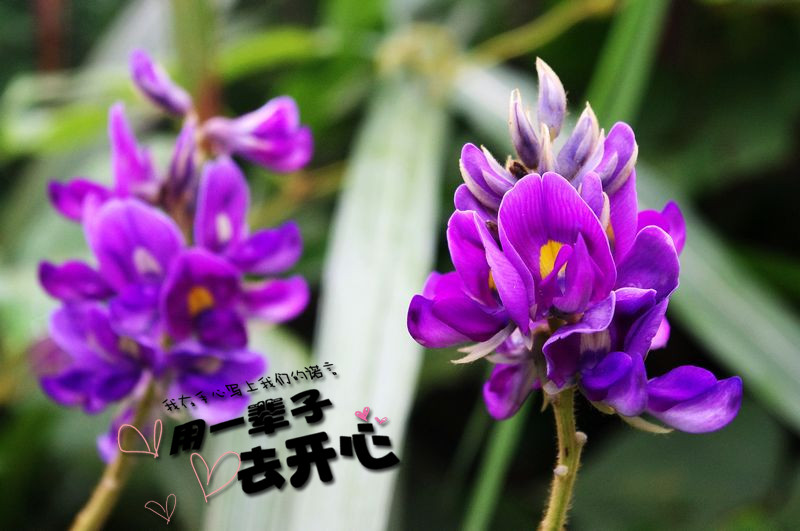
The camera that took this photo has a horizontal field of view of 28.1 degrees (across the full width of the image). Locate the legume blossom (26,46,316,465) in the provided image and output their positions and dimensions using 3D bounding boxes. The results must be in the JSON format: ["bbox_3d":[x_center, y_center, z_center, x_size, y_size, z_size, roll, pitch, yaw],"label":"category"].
[{"bbox_3d":[-0.048,-0.002,0.335,0.056,0.083,0.050,4,7,-3],"label":"legume blossom"}]

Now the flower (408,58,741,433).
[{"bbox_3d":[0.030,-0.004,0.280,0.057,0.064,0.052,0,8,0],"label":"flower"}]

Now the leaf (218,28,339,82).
[{"bbox_3d":[-0.033,-0.057,0.430,0.033,0.014,0.020,0,8,0],"label":"leaf"}]

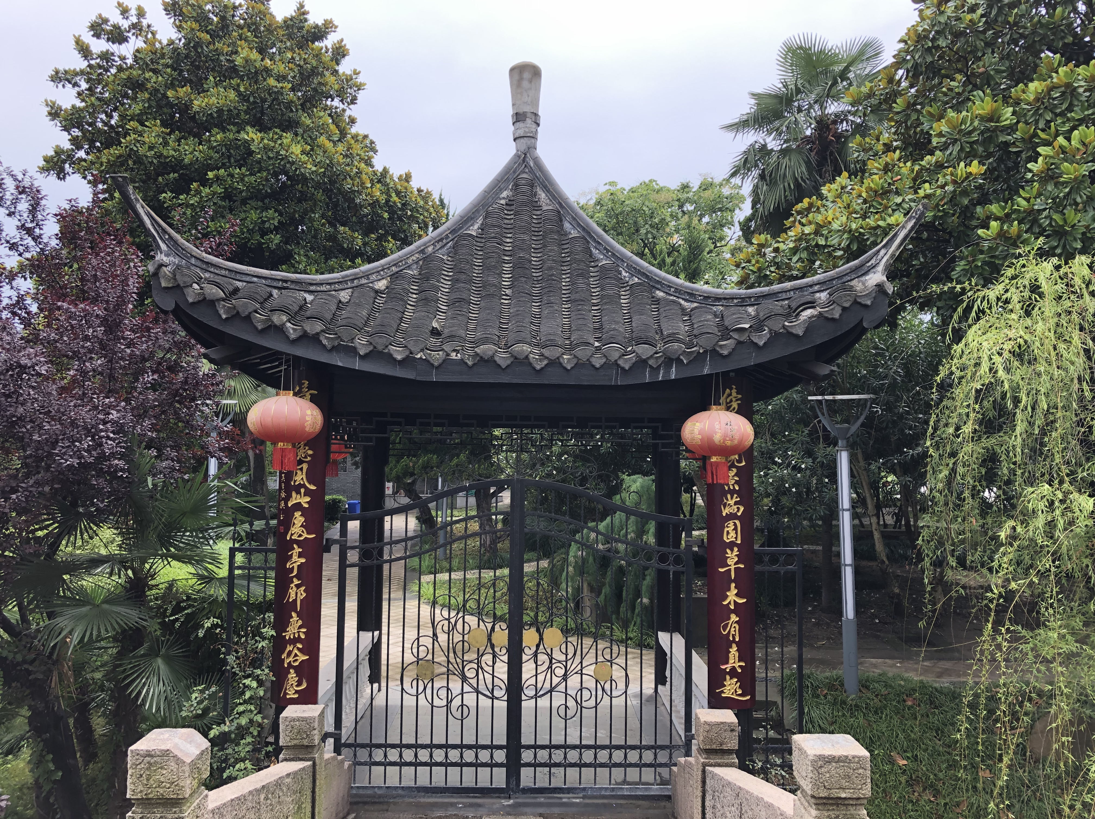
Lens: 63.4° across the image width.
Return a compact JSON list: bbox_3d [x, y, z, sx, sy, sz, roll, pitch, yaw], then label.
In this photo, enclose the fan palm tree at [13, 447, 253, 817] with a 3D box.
[{"bbox_3d":[-2.657,1.430,5.679,1.574,2.369,1.550,1,-4,-1],"label":"fan palm tree"}]

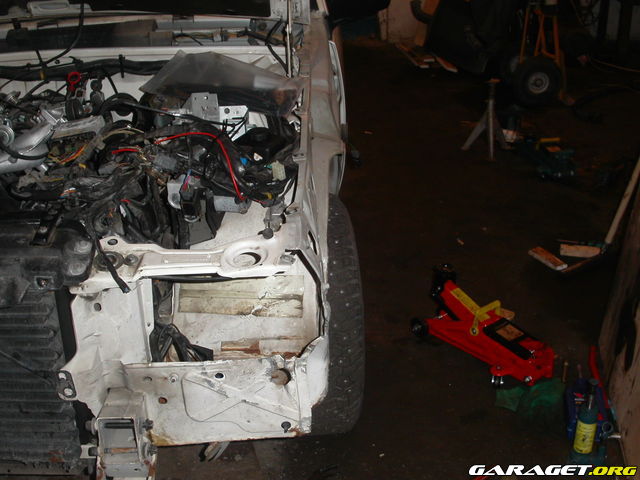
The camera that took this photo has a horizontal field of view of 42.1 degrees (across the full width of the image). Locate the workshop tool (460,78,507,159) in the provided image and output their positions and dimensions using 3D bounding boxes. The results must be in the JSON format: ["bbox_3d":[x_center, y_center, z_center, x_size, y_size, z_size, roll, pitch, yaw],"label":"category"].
[{"bbox_3d":[0.803,-0.572,3.894,0.225,0.360,0.200,-2,27,0],"label":"workshop tool"}]

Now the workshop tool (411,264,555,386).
[{"bbox_3d":[0.493,0.249,2.446,0.210,0.230,0.427,-18,31,-28],"label":"workshop tool"}]

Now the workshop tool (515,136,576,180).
[{"bbox_3d":[1.016,-0.392,3.760,0.190,0.150,0.400,-5,27,-7],"label":"workshop tool"}]

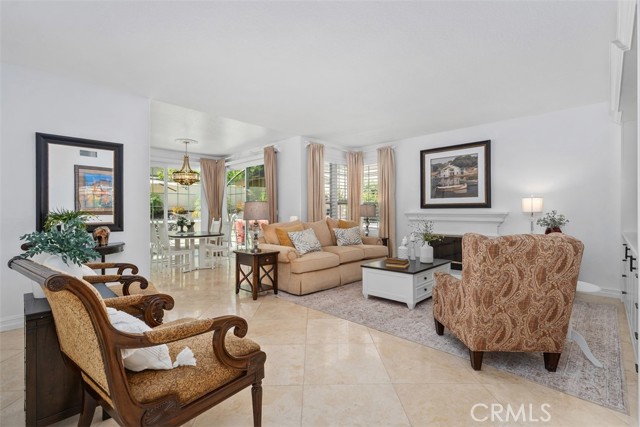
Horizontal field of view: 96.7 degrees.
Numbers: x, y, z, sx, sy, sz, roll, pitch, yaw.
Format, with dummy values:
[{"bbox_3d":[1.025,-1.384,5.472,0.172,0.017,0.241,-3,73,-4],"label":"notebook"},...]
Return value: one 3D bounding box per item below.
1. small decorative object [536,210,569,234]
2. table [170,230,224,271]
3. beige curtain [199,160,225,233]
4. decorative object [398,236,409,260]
[{"bbox_3d":[3.360,0.140,4.120,0.350,0.370,0.350,0,0,38],"label":"small decorative object"},{"bbox_3d":[-2.660,0.795,6.020,1.200,0.750,1.200,0,0,-44],"label":"table"},{"bbox_3d":[-2.770,-0.100,7.400,0.620,2.580,0.140,0,0,-43],"label":"beige curtain"},{"bbox_3d":[1.355,0.565,4.620,0.160,0.370,0.160,0,0,-44],"label":"decorative object"}]

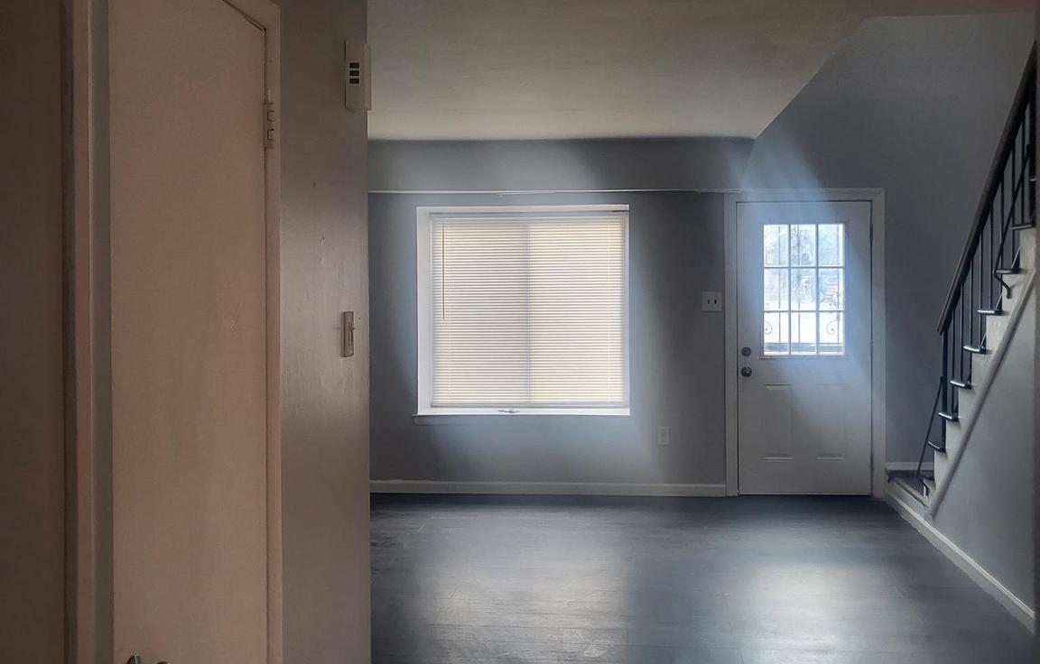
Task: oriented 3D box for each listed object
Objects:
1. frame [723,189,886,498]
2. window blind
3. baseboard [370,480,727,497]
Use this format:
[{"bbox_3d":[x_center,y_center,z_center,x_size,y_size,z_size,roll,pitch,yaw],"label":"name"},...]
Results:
[{"bbox_3d":[1.941,0.074,7.137,1.090,2.110,0.120,0,3,5],"label":"frame"},{"bbox_3d":[0.067,-0.161,7.526,1.420,1.420,0.045,0,3,5],"label":"window blind"},{"bbox_3d":[0.129,1.082,7.261,2.550,0.100,0.020,0,3,5],"label":"baseboard"}]

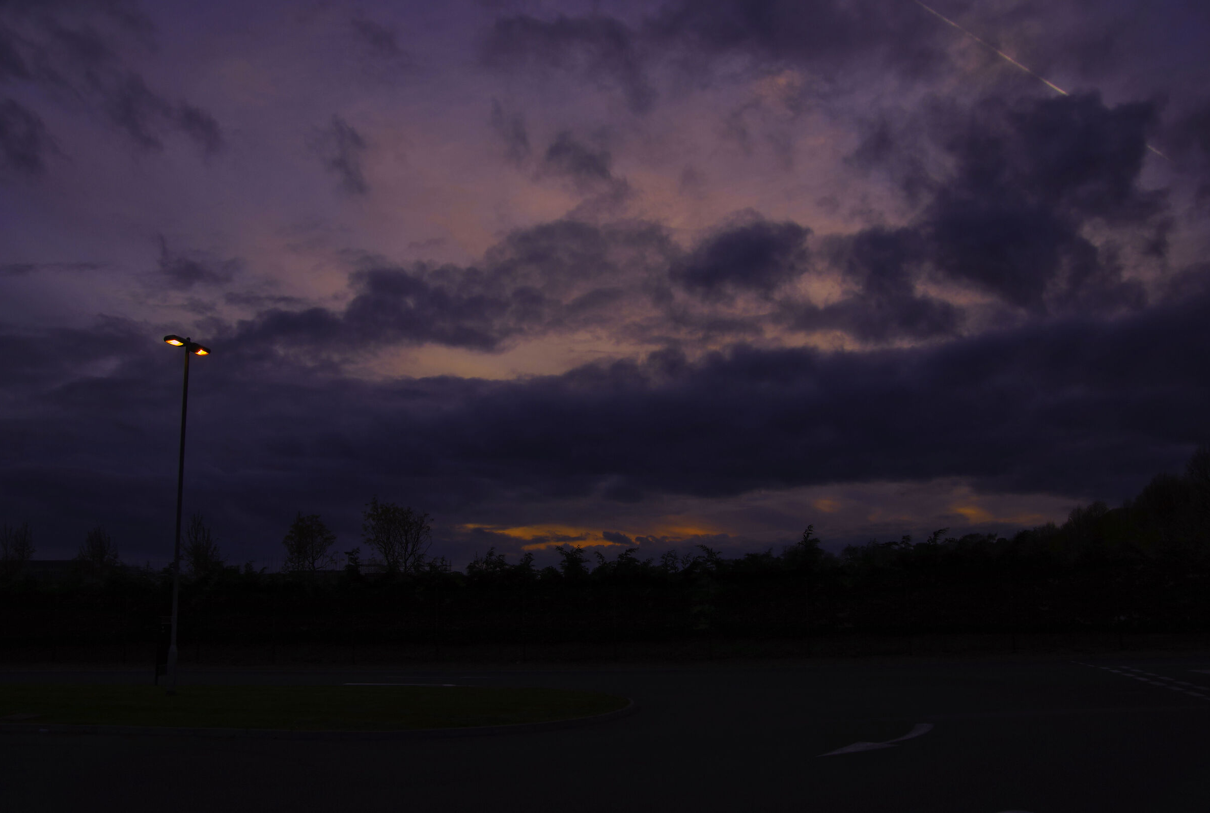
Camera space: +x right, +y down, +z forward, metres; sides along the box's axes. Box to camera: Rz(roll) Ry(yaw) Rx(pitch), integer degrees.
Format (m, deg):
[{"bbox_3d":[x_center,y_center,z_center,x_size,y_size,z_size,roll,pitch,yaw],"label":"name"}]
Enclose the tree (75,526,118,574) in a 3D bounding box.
[{"bbox_3d":[-24.523,8.624,43.794,1.863,5.800,1.863,5,-13,-28],"label":"tree"}]

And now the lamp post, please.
[{"bbox_3d":[-9.689,2.342,21.022,0.350,8.150,1.300,-7,-12,24],"label":"lamp post"}]

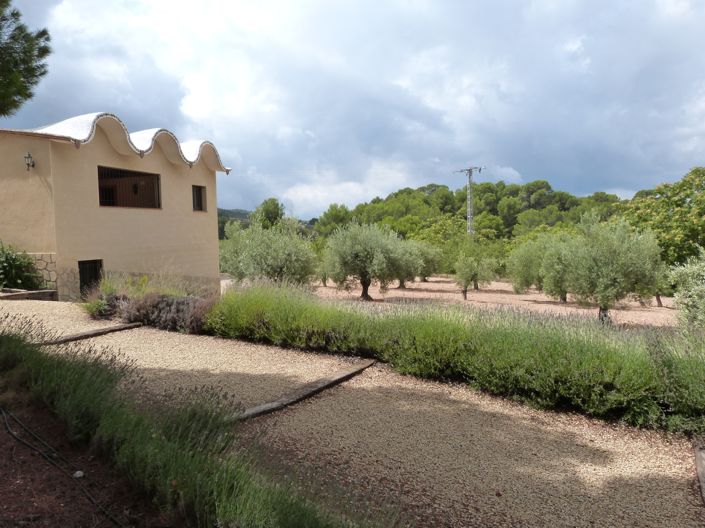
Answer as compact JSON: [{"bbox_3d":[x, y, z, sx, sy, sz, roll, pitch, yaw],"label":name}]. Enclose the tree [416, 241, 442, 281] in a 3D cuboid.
[{"bbox_3d":[4.980,-0.208,35.200,2.560,2.840,2.480,-1,3,0],"label":"tree"}]

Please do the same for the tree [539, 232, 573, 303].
[{"bbox_3d":[9.665,0.160,23.200,2.460,3.190,2.390,-1,3,0],"label":"tree"}]

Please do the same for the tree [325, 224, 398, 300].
[{"bbox_3d":[0.449,-0.125,25.400,3.740,3.890,3.630,-1,3,0],"label":"tree"}]

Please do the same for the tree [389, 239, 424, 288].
[{"bbox_3d":[2.966,-0.030,30.800,2.910,3.030,2.820,-1,3,0],"label":"tree"}]

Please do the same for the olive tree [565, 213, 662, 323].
[{"bbox_3d":[9.180,0.158,17.900,3.380,3.800,3.280,-1,3,0],"label":"olive tree"}]

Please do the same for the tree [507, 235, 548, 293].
[{"bbox_3d":[10.121,-0.083,28.300,3.000,3.110,2.910,-1,3,0],"label":"tree"}]

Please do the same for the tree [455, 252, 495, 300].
[{"bbox_3d":[6.039,0.599,25.400,1.950,2.350,1.890,-1,3,0],"label":"tree"}]

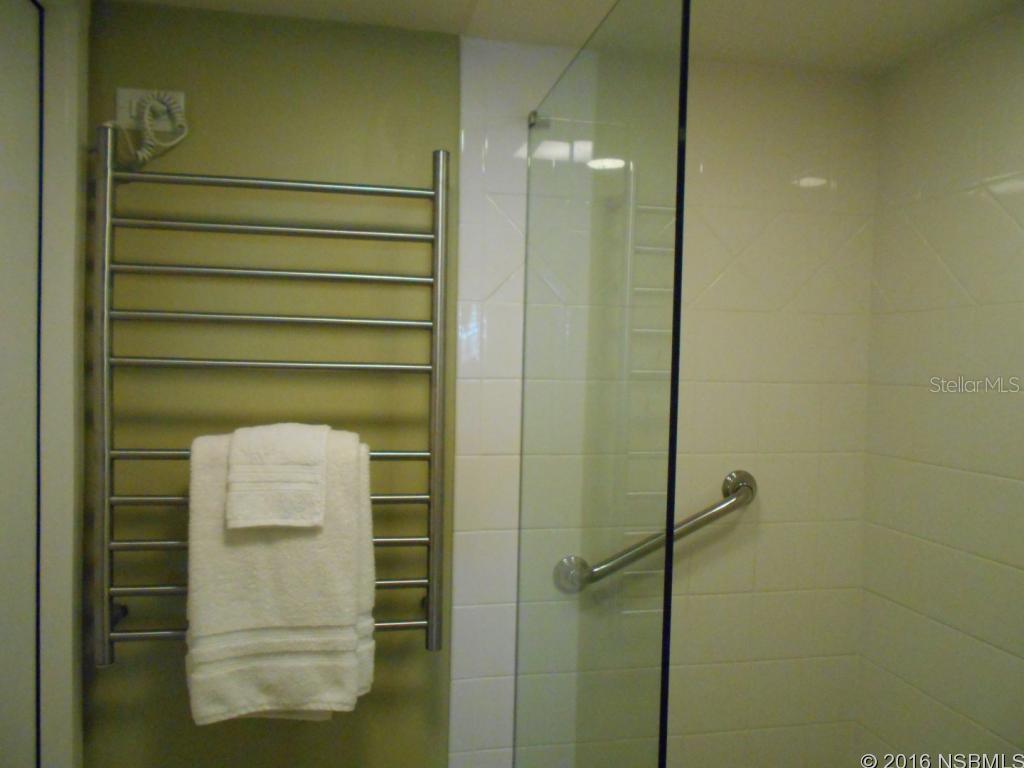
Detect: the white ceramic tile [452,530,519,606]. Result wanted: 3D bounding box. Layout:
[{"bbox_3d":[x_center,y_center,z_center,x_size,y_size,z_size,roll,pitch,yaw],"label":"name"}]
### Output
[{"bbox_3d":[-0.050,0.376,1.570,0.140,0.152,0.010,1,3,-11],"label":"white ceramic tile"}]

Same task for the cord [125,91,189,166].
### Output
[{"bbox_3d":[-0.639,-0.458,1.384,0.109,0.123,0.042,1,3,-11],"label":"cord"}]

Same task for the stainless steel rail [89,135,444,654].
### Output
[{"bbox_3d":[-0.430,0.032,1.423,0.603,0.937,0.112,1,3,-11],"label":"stainless steel rail"}]

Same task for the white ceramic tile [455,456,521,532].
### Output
[{"bbox_3d":[-0.047,0.222,1.562,0.140,0.152,0.010,1,3,-11],"label":"white ceramic tile"}]

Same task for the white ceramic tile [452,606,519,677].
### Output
[{"bbox_3d":[-0.053,0.527,1.579,0.140,0.152,0.010,1,3,-11],"label":"white ceramic tile"}]

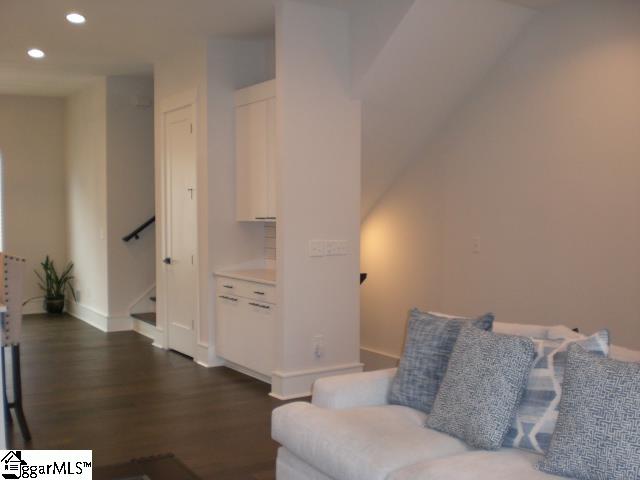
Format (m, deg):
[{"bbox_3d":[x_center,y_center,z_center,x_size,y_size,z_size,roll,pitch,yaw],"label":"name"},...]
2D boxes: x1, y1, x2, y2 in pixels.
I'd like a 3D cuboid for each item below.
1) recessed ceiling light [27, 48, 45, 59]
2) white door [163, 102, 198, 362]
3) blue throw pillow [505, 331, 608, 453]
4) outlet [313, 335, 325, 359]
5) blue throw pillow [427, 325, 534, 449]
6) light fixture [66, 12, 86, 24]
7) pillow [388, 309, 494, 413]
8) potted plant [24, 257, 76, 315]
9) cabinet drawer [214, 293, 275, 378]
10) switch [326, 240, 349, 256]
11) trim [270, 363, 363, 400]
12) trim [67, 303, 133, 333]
[{"bbox_3d":[-2.809,-1.844,6.945,0.160,0.040,0.160,-2,3,-34],"label":"recessed ceiling light"},{"bbox_3d":[-1.383,-0.086,7.081,0.050,2.453,0.692,-2,3,-34],"label":"white door"},{"bbox_3d":[0.936,0.644,2.905,0.480,0.480,0.150,-5,-21,38],"label":"blue throw pillow"},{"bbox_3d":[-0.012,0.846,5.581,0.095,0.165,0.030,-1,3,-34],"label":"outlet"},{"bbox_3d":[0.736,0.667,3.251,0.160,0.492,0.469,27,-11,-30],"label":"blue throw pillow"},{"bbox_3d":[-1.962,-1.778,5.654,0.150,0.040,0.150,-2,3,-34],"label":"light fixture"},{"bbox_3d":[0.619,0.632,3.646,0.502,0.517,0.160,3,-18,43],"label":"pillow"},{"bbox_3d":[-3.681,0.664,9.602,0.580,0.800,0.460,-1,3,-34],"label":"potted plant"},{"bbox_3d":[-0.472,0.788,6.103,0.420,0.590,1.030,-1,3,-34],"label":"cabinet drawer"},{"bbox_3d":[0.149,0.066,5.667,0.225,0.120,0.020,-1,3,-34],"label":"switch"},{"bbox_3d":[-0.014,1.141,5.798,0.821,0.201,0.200,-2,3,-34],"label":"trim"},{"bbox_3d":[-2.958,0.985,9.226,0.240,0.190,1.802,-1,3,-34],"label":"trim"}]

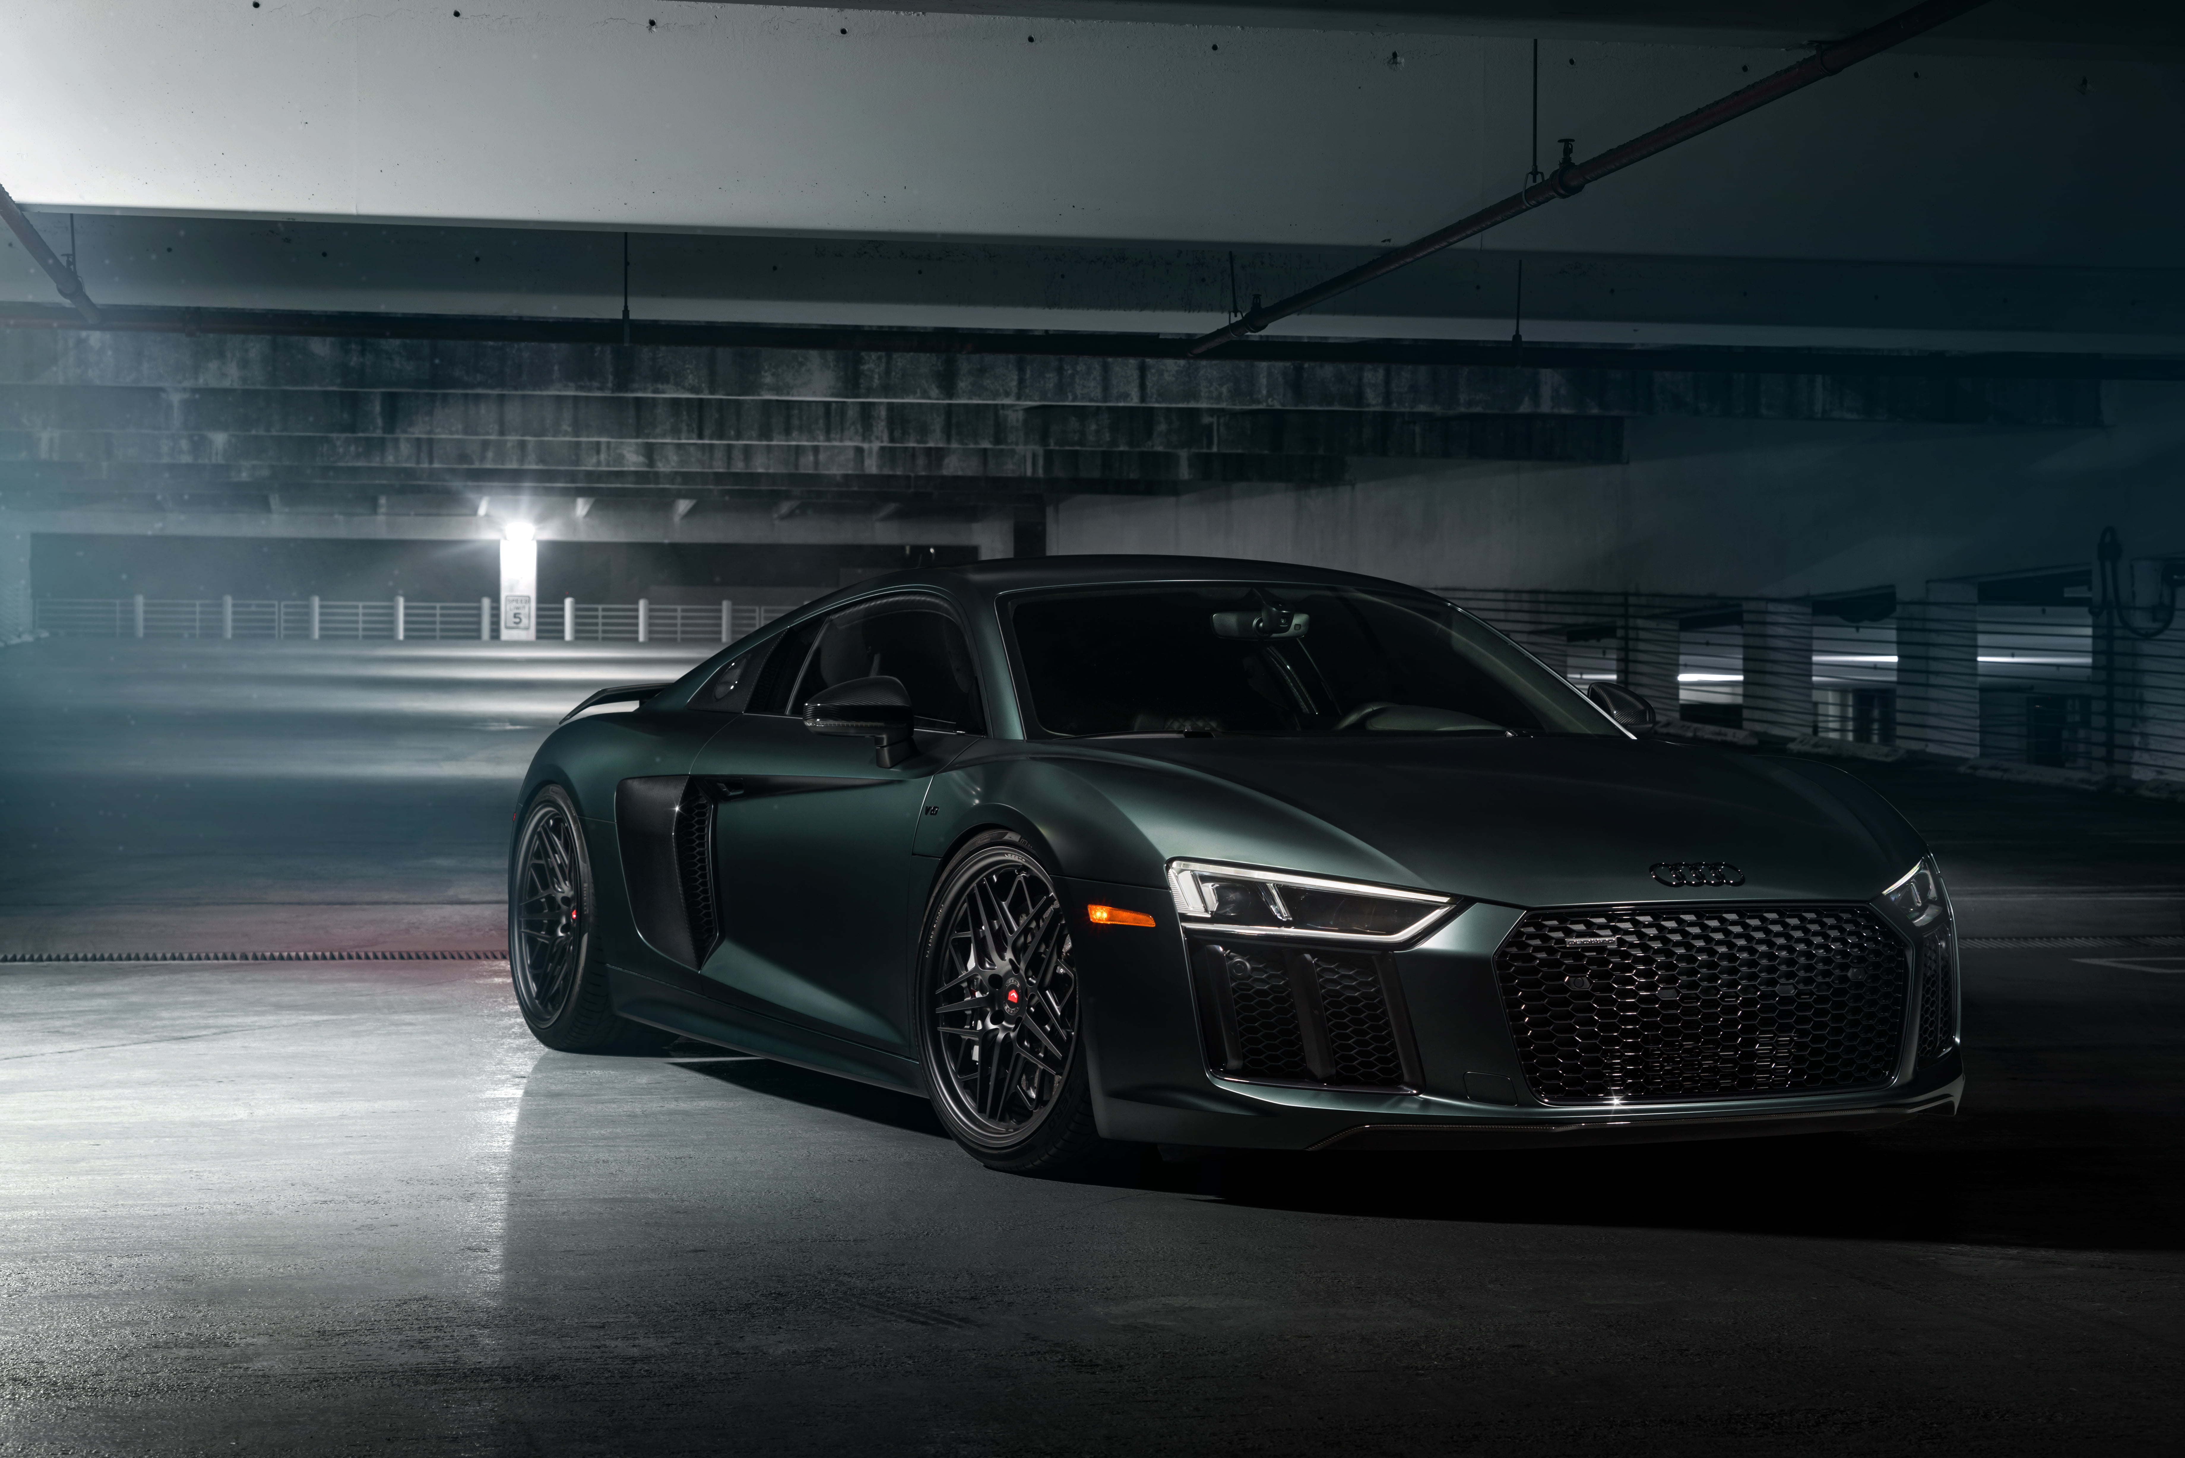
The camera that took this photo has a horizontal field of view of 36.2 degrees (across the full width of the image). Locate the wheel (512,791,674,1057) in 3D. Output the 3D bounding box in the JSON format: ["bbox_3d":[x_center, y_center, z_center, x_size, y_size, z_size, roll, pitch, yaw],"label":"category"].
[{"bbox_3d":[-1.249,0.470,8.538,0.310,0.690,0.690,0,0,-27],"label":"wheel"}]

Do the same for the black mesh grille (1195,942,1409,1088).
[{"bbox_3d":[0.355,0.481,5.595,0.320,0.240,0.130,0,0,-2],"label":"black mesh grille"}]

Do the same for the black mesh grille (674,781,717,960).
[{"bbox_3d":[-0.905,0.329,7.681,0.130,0.420,0.110,0,0,11],"label":"black mesh grille"}]

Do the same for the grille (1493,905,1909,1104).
[{"bbox_3d":[1.065,0.467,5.740,0.880,0.330,0.120,0,0,-27],"label":"grille"}]

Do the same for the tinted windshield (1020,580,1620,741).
[{"bbox_3d":[0.437,-0.132,6.992,1.420,0.180,0.710,0,29,-27],"label":"tinted windshield"}]

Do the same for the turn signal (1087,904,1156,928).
[{"bbox_3d":[0.050,0.322,5.715,0.170,0.042,0.040,0,0,43],"label":"turn signal"}]

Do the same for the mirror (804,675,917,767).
[{"bbox_3d":[-0.464,-0.021,6.733,0.210,0.190,0.170,0,0,-27],"label":"mirror"}]

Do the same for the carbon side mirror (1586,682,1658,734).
[{"bbox_3d":[1.179,-0.013,7.562,0.210,0.190,0.170,0,0,-27],"label":"carbon side mirror"}]

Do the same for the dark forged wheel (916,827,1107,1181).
[{"bbox_3d":[-0.073,0.487,6.178,0.250,0.655,0.655,0,0,-33],"label":"dark forged wheel"}]

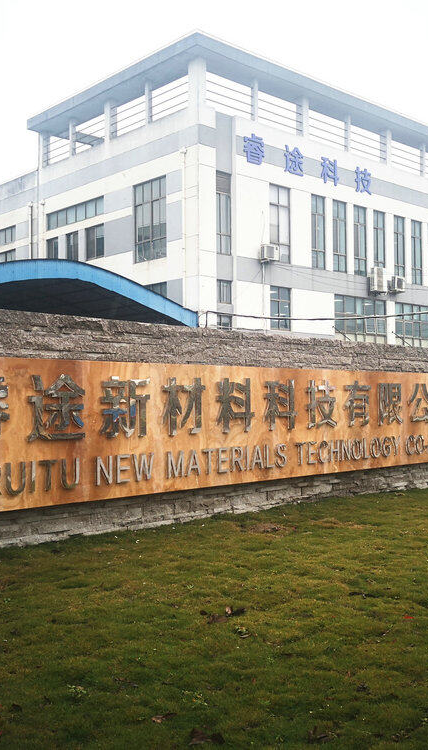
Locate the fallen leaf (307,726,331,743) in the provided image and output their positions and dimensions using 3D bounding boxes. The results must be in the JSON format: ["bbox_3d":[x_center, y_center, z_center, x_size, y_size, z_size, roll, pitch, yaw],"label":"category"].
[{"bbox_3d":[0.428,1.471,3.192,0.092,0.035,0.075,-1,-2,0],"label":"fallen leaf"}]

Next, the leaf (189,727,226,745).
[{"bbox_3d":[-0.031,1.476,3.193,0.142,0.035,0.095,-1,-2,0],"label":"leaf"}]

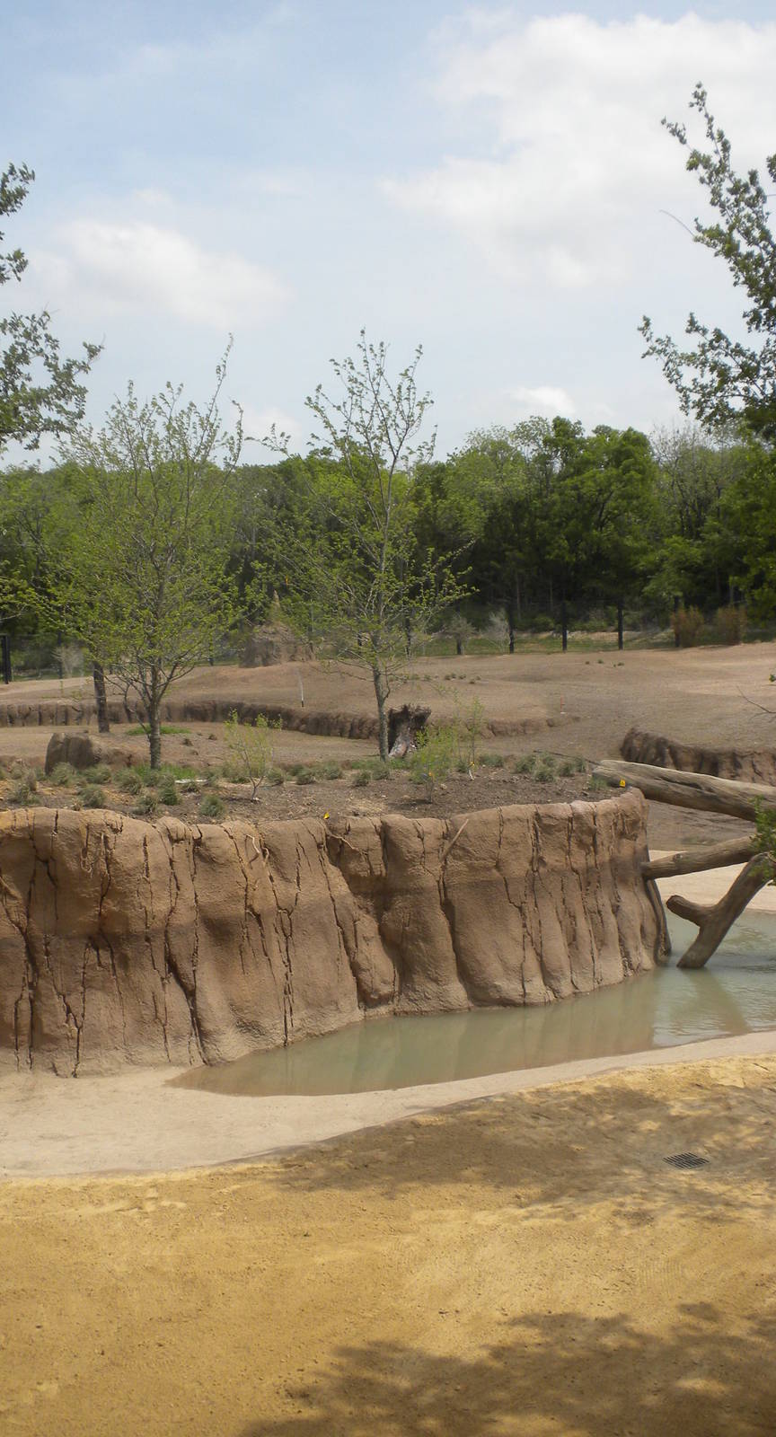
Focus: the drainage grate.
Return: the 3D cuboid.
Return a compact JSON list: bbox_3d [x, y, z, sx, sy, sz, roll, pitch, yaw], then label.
[{"bbox_3d":[2.851,4.234,14.664,0.315,0.030,0.315,-4,5,-29],"label":"drainage grate"}]

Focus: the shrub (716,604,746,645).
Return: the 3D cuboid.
[{"bbox_3d":[20.129,-5.493,90.000,1.800,2.400,1.750,-1,4,0],"label":"shrub"}]

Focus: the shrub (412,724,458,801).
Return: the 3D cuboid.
[{"bbox_3d":[0.657,0.610,21.400,0.670,1.100,0.650,-1,4,0],"label":"shrub"}]

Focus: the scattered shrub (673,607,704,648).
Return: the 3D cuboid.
[{"bbox_3d":[17.596,-5.361,90.000,1.950,2.400,1.850,-1,4,0],"label":"scattered shrub"}]

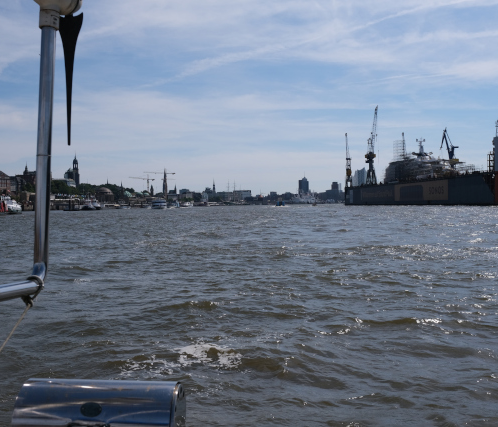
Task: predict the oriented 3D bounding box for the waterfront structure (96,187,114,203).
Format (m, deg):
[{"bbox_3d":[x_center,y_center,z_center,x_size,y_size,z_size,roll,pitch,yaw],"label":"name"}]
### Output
[{"bbox_3d":[-167.830,-20.470,706.000,21.000,19.500,21.000,-1,1,18],"label":"waterfront structure"}]

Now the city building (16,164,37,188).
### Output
[{"bbox_3d":[-266.820,-42.440,745.000,20.000,37.000,52.000,0,1,21],"label":"city building"}]

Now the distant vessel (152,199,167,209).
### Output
[{"bbox_3d":[-67.370,-6.930,455.000,9.500,7.800,32.000,-1,1,-9],"label":"distant vessel"}]

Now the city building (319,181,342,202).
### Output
[{"bbox_3d":[313.900,-80.730,2300.000,75.000,73.000,50.000,-1,1,7],"label":"city building"}]

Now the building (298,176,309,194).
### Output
[{"bbox_3d":[174.550,-76.300,1915.000,31.000,82.000,31.000,-1,1,5],"label":"building"}]

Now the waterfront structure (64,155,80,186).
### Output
[{"bbox_3d":[-450.920,-91.720,1540.000,46.000,130.000,65.000,-1,1,-27],"label":"waterfront structure"}]

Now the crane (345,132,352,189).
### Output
[{"bbox_3d":[105.660,-56.520,640.000,7.500,58.000,15.000,-1,1,12],"label":"crane"}]

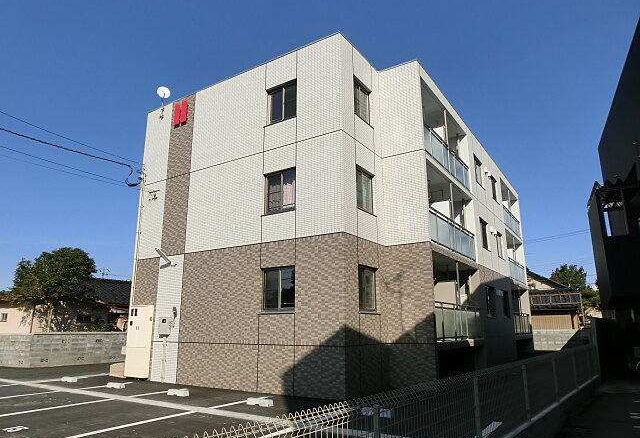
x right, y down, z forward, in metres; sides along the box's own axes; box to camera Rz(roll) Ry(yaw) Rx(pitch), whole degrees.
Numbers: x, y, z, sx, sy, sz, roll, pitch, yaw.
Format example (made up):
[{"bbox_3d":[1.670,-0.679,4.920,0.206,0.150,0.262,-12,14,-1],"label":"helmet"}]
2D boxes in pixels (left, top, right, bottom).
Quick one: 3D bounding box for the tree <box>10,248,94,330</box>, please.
[{"bbox_3d":[-12.790,3.981,21.151,3.700,5.150,3.700,-9,-17,32],"label":"tree"}]

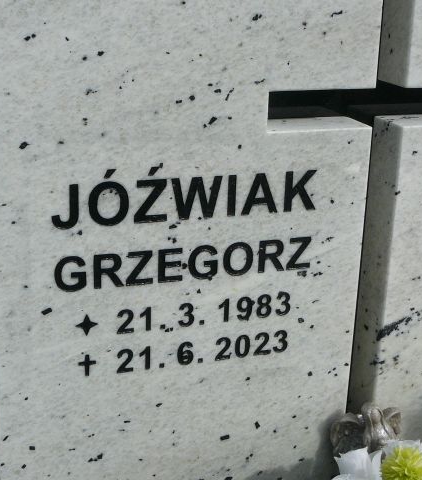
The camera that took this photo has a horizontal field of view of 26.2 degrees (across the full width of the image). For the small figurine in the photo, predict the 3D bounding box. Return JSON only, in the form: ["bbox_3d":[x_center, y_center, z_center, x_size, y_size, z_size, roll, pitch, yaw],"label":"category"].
[{"bbox_3d":[0.214,0.278,1.248,0.100,0.120,0.070,-5,19,-19],"label":"small figurine"}]

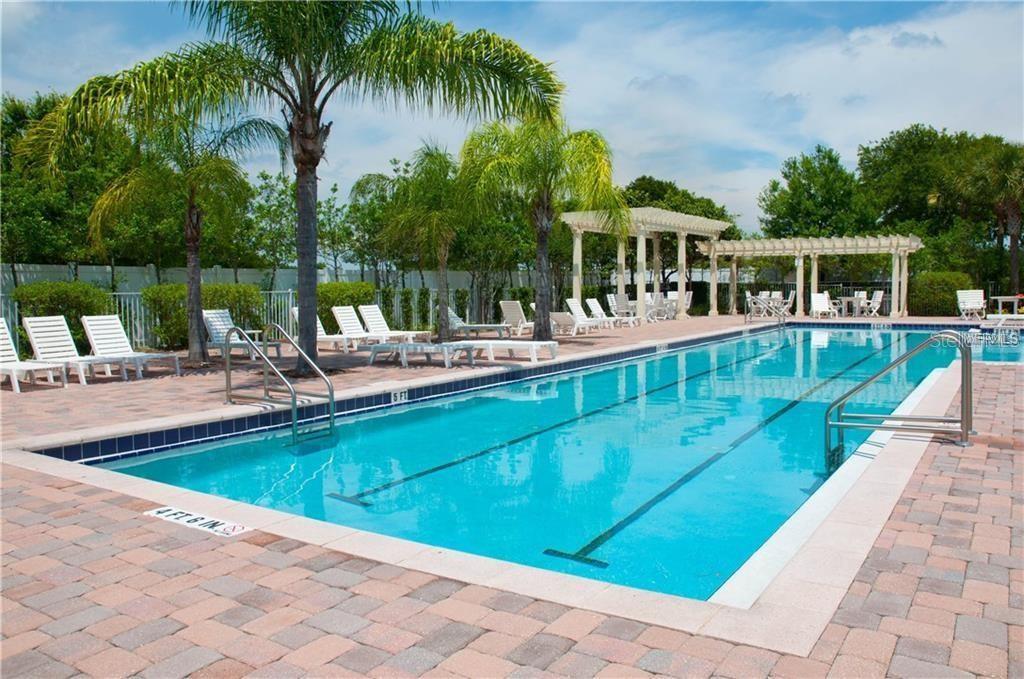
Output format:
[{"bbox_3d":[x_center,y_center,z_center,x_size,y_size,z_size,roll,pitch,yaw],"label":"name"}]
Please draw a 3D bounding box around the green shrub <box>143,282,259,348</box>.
[{"bbox_3d":[-7.706,-0.605,19.170,1.300,1.601,2.464,1,4,33],"label":"green shrub"}]

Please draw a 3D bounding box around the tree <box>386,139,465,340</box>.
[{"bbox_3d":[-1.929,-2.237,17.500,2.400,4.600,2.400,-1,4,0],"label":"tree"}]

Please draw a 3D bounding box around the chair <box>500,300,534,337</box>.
[{"bbox_3d":[0.356,-0.624,21.735,0.660,0.950,1.700,1,4,31],"label":"chair"}]

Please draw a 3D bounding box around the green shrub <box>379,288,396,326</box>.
[{"bbox_3d":[-3.875,-0.920,23.856,0.520,1.380,0.520,-1,4,0],"label":"green shrub"}]

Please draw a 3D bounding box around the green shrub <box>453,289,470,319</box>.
[{"bbox_3d":[-1.778,-1.215,27.000,0.550,1.200,0.550,-1,4,0],"label":"green shrub"}]

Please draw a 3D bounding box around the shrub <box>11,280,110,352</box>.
[{"bbox_3d":[-10.350,-0.500,17.652,1.300,1.674,1.530,1,4,33],"label":"shrub"}]

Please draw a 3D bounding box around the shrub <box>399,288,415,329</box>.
[{"bbox_3d":[-3.907,-1.164,28.346,0.480,1.470,0.480,1,4,33],"label":"shrub"}]

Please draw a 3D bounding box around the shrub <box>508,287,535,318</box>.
[{"bbox_3d":[0.377,-1.357,28.900,0.850,1.220,0.900,2,5,35],"label":"shrub"}]

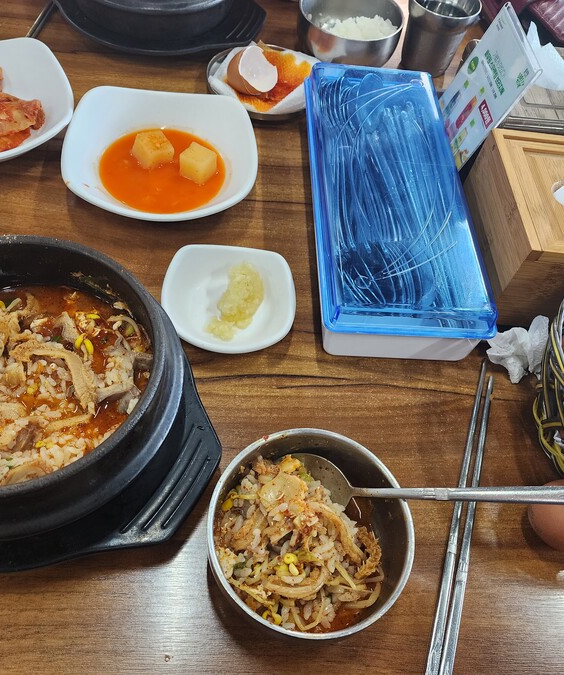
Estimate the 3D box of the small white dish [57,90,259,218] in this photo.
[{"bbox_3d":[-0.098,-0.146,0.496,0.152,0.038,0.152,2,57,-8],"label":"small white dish"}]

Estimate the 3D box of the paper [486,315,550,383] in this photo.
[{"bbox_3d":[0.176,0.008,0.446,0.050,0.033,0.040,3,57,-7],"label":"paper"}]

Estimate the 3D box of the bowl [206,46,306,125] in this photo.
[{"bbox_3d":[-0.016,-0.248,0.587,0.113,0.017,0.113,3,57,-7],"label":"bowl"}]

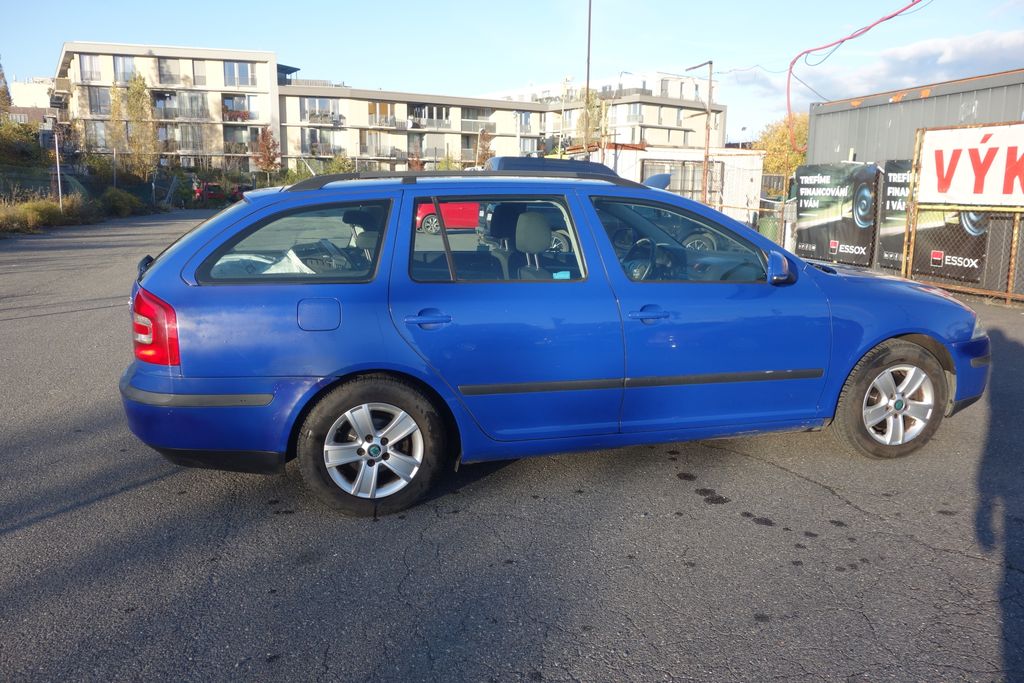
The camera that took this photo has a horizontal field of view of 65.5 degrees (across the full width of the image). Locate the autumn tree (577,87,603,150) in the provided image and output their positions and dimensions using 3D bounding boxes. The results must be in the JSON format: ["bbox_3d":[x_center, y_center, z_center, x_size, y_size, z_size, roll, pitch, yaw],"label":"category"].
[{"bbox_3d":[8.377,-21.557,85.000,3.200,11.000,3.200,0,11,0],"label":"autumn tree"}]

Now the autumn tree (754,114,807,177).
[{"bbox_3d":[15.848,-9.944,45.000,5.000,6.100,5.000,0,11,0],"label":"autumn tree"}]

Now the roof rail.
[{"bbox_3d":[-0.164,-0.706,3.498,1.650,0.085,0.060,-3,11,-14],"label":"roof rail"}]

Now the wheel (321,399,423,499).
[{"bbox_3d":[-0.591,0.447,3.405,0.410,0.410,0.175,-3,11,-14],"label":"wheel"}]

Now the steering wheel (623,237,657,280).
[{"bbox_3d":[0.762,-0.483,4.756,0.120,0.375,0.375,22,4,-17],"label":"steering wheel"}]

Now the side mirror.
[{"bbox_3d":[1.204,-0.326,3.562,0.100,0.150,0.180,-3,11,-14],"label":"side mirror"}]

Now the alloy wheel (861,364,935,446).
[{"bbox_3d":[1.906,0.303,4.028,0.410,0.410,0.175,-3,11,-14],"label":"alloy wheel"}]

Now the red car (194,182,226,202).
[{"bbox_3d":[-21.127,-10.476,56.000,1.780,1.480,4.200,-4,11,-20],"label":"red car"}]

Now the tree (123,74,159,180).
[{"bbox_3d":[-30.783,-17.401,66.000,3.000,9.400,3.000,0,11,0],"label":"tree"}]

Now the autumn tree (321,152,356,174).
[{"bbox_3d":[-14.159,-13.792,65.000,2.700,3.400,2.700,0,11,0],"label":"autumn tree"}]

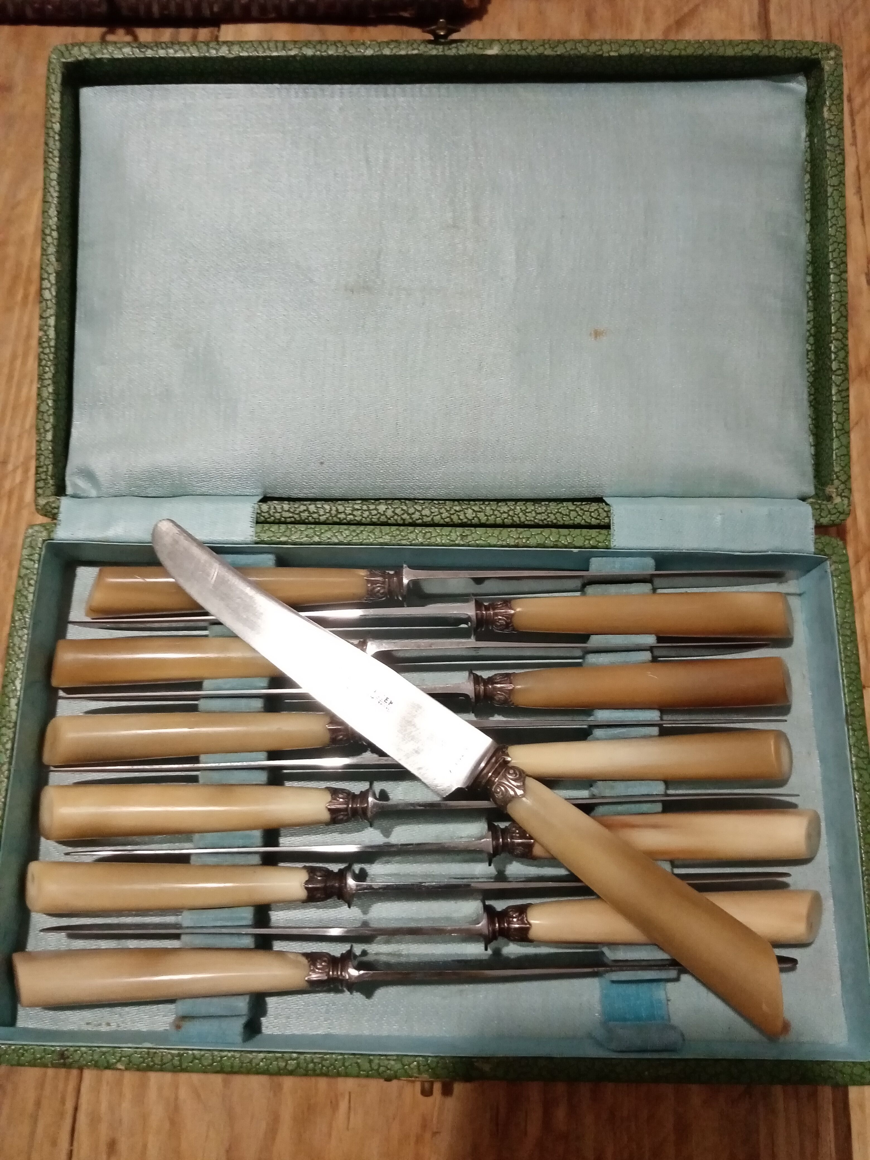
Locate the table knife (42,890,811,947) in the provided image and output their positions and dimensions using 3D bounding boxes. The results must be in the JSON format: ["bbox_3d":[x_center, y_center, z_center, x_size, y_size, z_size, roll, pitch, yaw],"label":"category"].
[{"bbox_3d":[0.000,0.100,0.254,0.225,0.022,0.014,-1,74,0],"label":"table knife"}]

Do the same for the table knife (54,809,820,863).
[{"bbox_3d":[0.003,0.079,0.260,0.223,0.022,0.014,-1,74,0],"label":"table knife"}]

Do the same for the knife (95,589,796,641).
[{"bbox_3d":[0.000,0.013,0.279,0.226,0.022,0.014,-1,74,0],"label":"knife"}]

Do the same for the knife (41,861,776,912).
[{"bbox_3d":[-0.009,0.089,0.258,0.224,0.022,0.014,-1,74,0],"label":"knife"}]

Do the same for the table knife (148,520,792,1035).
[{"bbox_3d":[0.004,0.049,0.251,0.227,0.014,0.022,35,78,10],"label":"table knife"}]

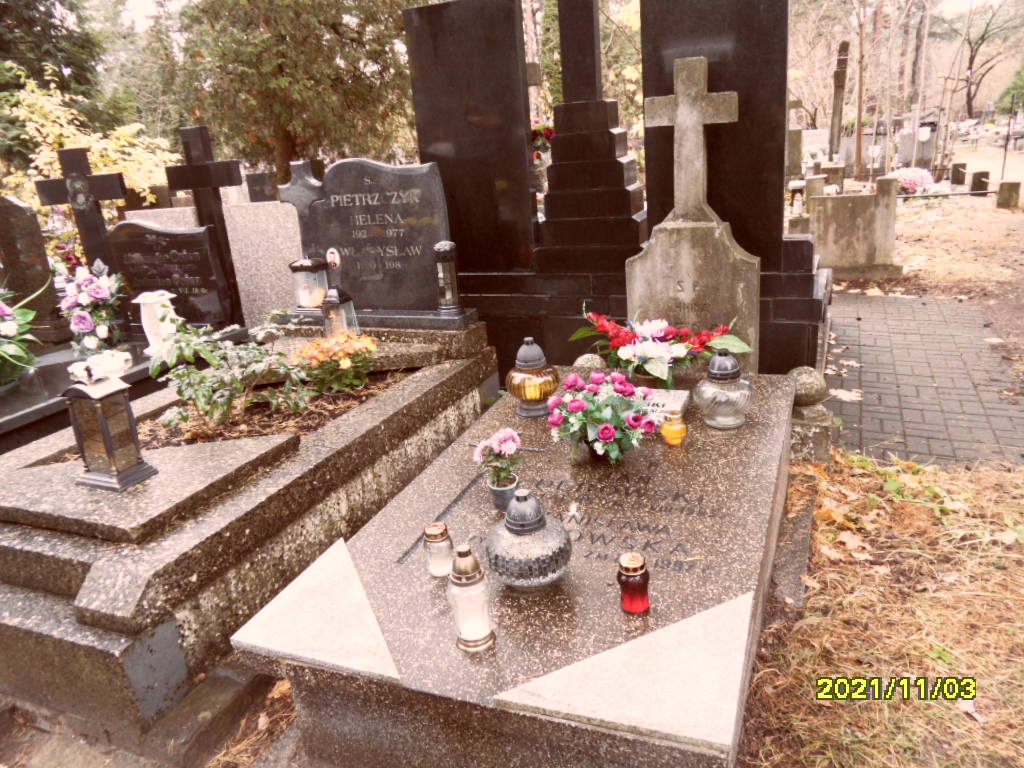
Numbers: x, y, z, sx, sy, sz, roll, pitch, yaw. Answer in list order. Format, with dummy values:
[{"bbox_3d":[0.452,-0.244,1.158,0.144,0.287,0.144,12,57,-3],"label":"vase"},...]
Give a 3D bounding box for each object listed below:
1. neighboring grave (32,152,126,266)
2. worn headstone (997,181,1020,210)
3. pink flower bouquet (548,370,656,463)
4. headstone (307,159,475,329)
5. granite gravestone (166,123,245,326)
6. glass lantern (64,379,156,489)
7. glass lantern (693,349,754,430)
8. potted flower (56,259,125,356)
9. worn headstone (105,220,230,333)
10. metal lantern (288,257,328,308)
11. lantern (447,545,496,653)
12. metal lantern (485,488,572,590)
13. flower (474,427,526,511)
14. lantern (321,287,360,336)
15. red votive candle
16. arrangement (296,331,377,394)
[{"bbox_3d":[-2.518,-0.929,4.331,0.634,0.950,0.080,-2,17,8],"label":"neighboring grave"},{"bbox_3d":[8.458,-3.202,12.056,0.310,0.400,0.250,0,18,13],"label":"worn headstone"},{"bbox_3d":[0.260,0.085,2.123,0.330,0.265,0.300,-3,17,3],"label":"pink flower bouquet"},{"bbox_3d":[-0.725,-0.775,3.920,1.020,0.910,0.200,4,20,21],"label":"headstone"},{"bbox_3d":[-1.740,-0.886,4.142,0.494,1.142,0.100,3,19,22],"label":"granite gravestone"},{"bbox_3d":[-1.229,0.150,2.152,0.197,0.305,0.149,3,19,22],"label":"glass lantern"},{"bbox_3d":[0.777,0.009,2.582,0.222,0.276,0.222,4,20,21],"label":"glass lantern"},{"bbox_3d":[-2.233,-0.412,3.770,0.360,0.490,0.300,4,20,21],"label":"potted flower"},{"bbox_3d":[-2.025,-0.657,4.200,0.778,0.614,0.080,3,19,22],"label":"worn headstone"},{"bbox_3d":[-1.114,-0.535,3.876,0.155,0.295,0.145,2,18,18],"label":"metal lantern"},{"bbox_3d":[-0.080,0.409,1.378,0.088,0.215,0.088,-3,17,3],"label":"lantern"},{"bbox_3d":[0.035,0.382,1.808,0.221,0.241,0.221,-4,19,1],"label":"metal lantern"},{"bbox_3d":[-0.038,0.249,2.182,0.157,0.244,0.150,-4,19,1],"label":"flower"},{"bbox_3d":[-0.883,-0.335,3.645,0.145,0.305,0.140,2,18,18],"label":"lantern"},{"bbox_3d":[0.288,0.462,1.675,0.076,0.138,0.076,4,20,21],"label":"red votive candle"},{"bbox_3d":[-0.881,-0.116,3.470,0.390,0.260,0.380,4,20,21],"label":"arrangement"}]

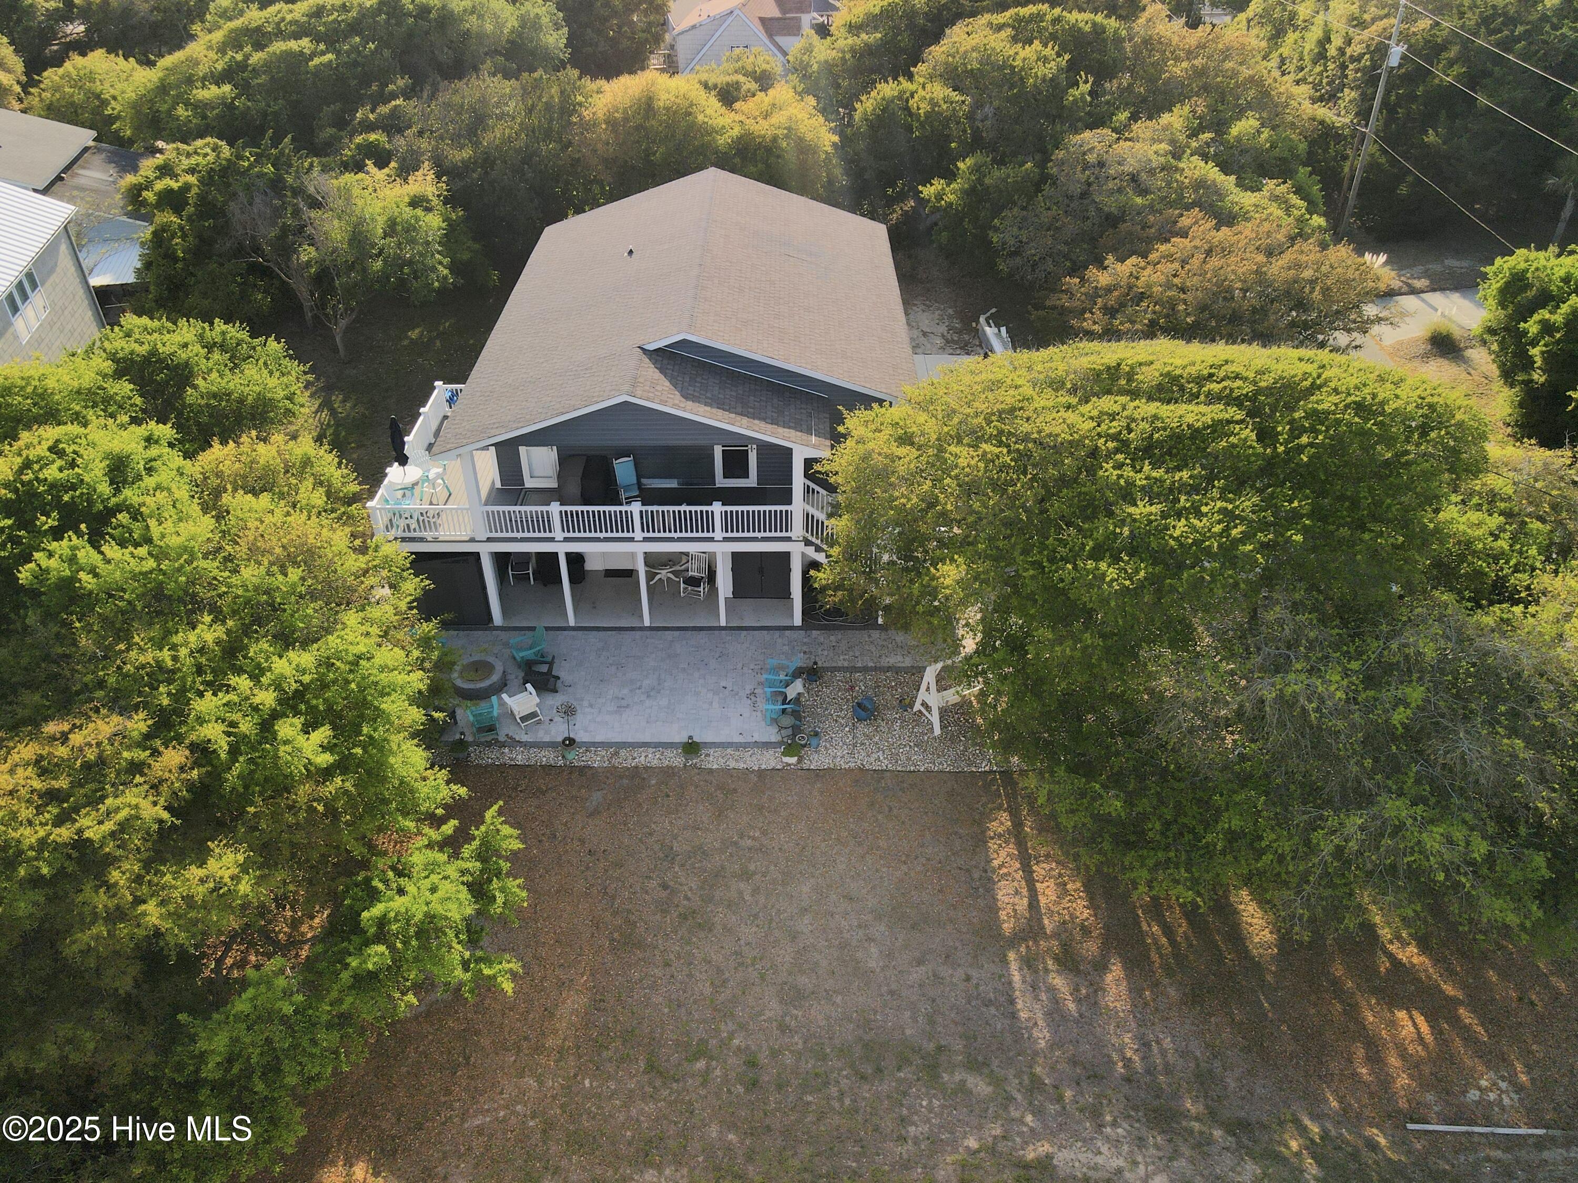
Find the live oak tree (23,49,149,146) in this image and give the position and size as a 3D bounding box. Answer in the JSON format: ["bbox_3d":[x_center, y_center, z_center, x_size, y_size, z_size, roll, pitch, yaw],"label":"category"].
[{"bbox_3d":[-34.339,-23.610,53.591,6.100,5.170,6.110,0,39,0],"label":"live oak tree"}]

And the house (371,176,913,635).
[{"bbox_3d":[-3.276,-5.840,29.996,12.480,6.960,13.480,0,39,0],"label":"house"}]

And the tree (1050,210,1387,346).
[{"bbox_3d":[14.286,-9.798,36.409,10.970,5.080,8.460,0,39,0],"label":"tree"}]

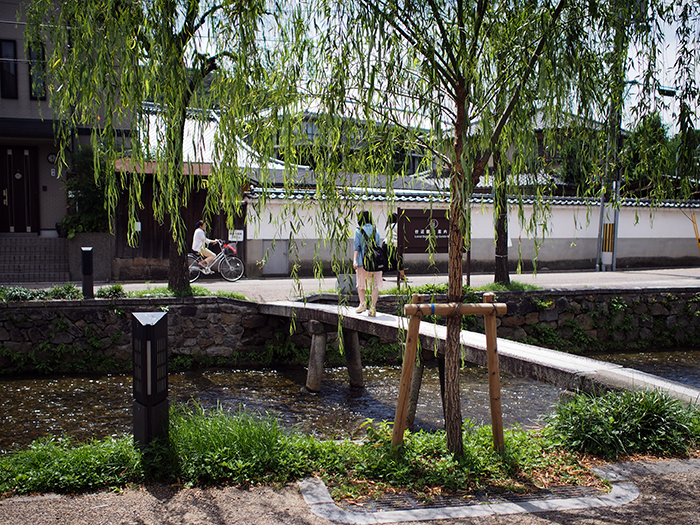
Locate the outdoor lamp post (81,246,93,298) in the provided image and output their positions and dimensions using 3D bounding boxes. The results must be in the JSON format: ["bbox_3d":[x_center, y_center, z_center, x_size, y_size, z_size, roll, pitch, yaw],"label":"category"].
[{"bbox_3d":[-5.092,0.213,13.300,0.220,1.007,0.200,-1,2,-21],"label":"outdoor lamp post"}]

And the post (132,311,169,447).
[{"bbox_3d":[-1.254,0.789,4.320,0.220,0.962,0.200,-1,2,-13],"label":"post"}]

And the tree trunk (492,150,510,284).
[{"bbox_3d":[3.482,-1.023,15.800,0.360,3.105,0.360,0,2,0],"label":"tree trunk"}]

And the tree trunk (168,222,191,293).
[{"bbox_3d":[-3.522,-0.093,14.200,0.430,1.468,0.430,0,2,0],"label":"tree trunk"}]

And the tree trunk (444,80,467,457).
[{"bbox_3d":[0.710,0.053,4.580,0.135,2.533,0.135,0,2,0],"label":"tree trunk"}]

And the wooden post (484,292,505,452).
[{"bbox_3d":[0.958,0.745,4.560,0.070,1.086,0.070,-4,2,0],"label":"wooden post"}]

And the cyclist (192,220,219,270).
[{"bbox_3d":[-3.636,-0.428,17.300,0.640,1.259,0.460,-1,2,-20],"label":"cyclist"}]

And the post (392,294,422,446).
[{"bbox_3d":[0.376,0.741,4.540,0.072,1.075,0.072,8,2,0],"label":"post"}]

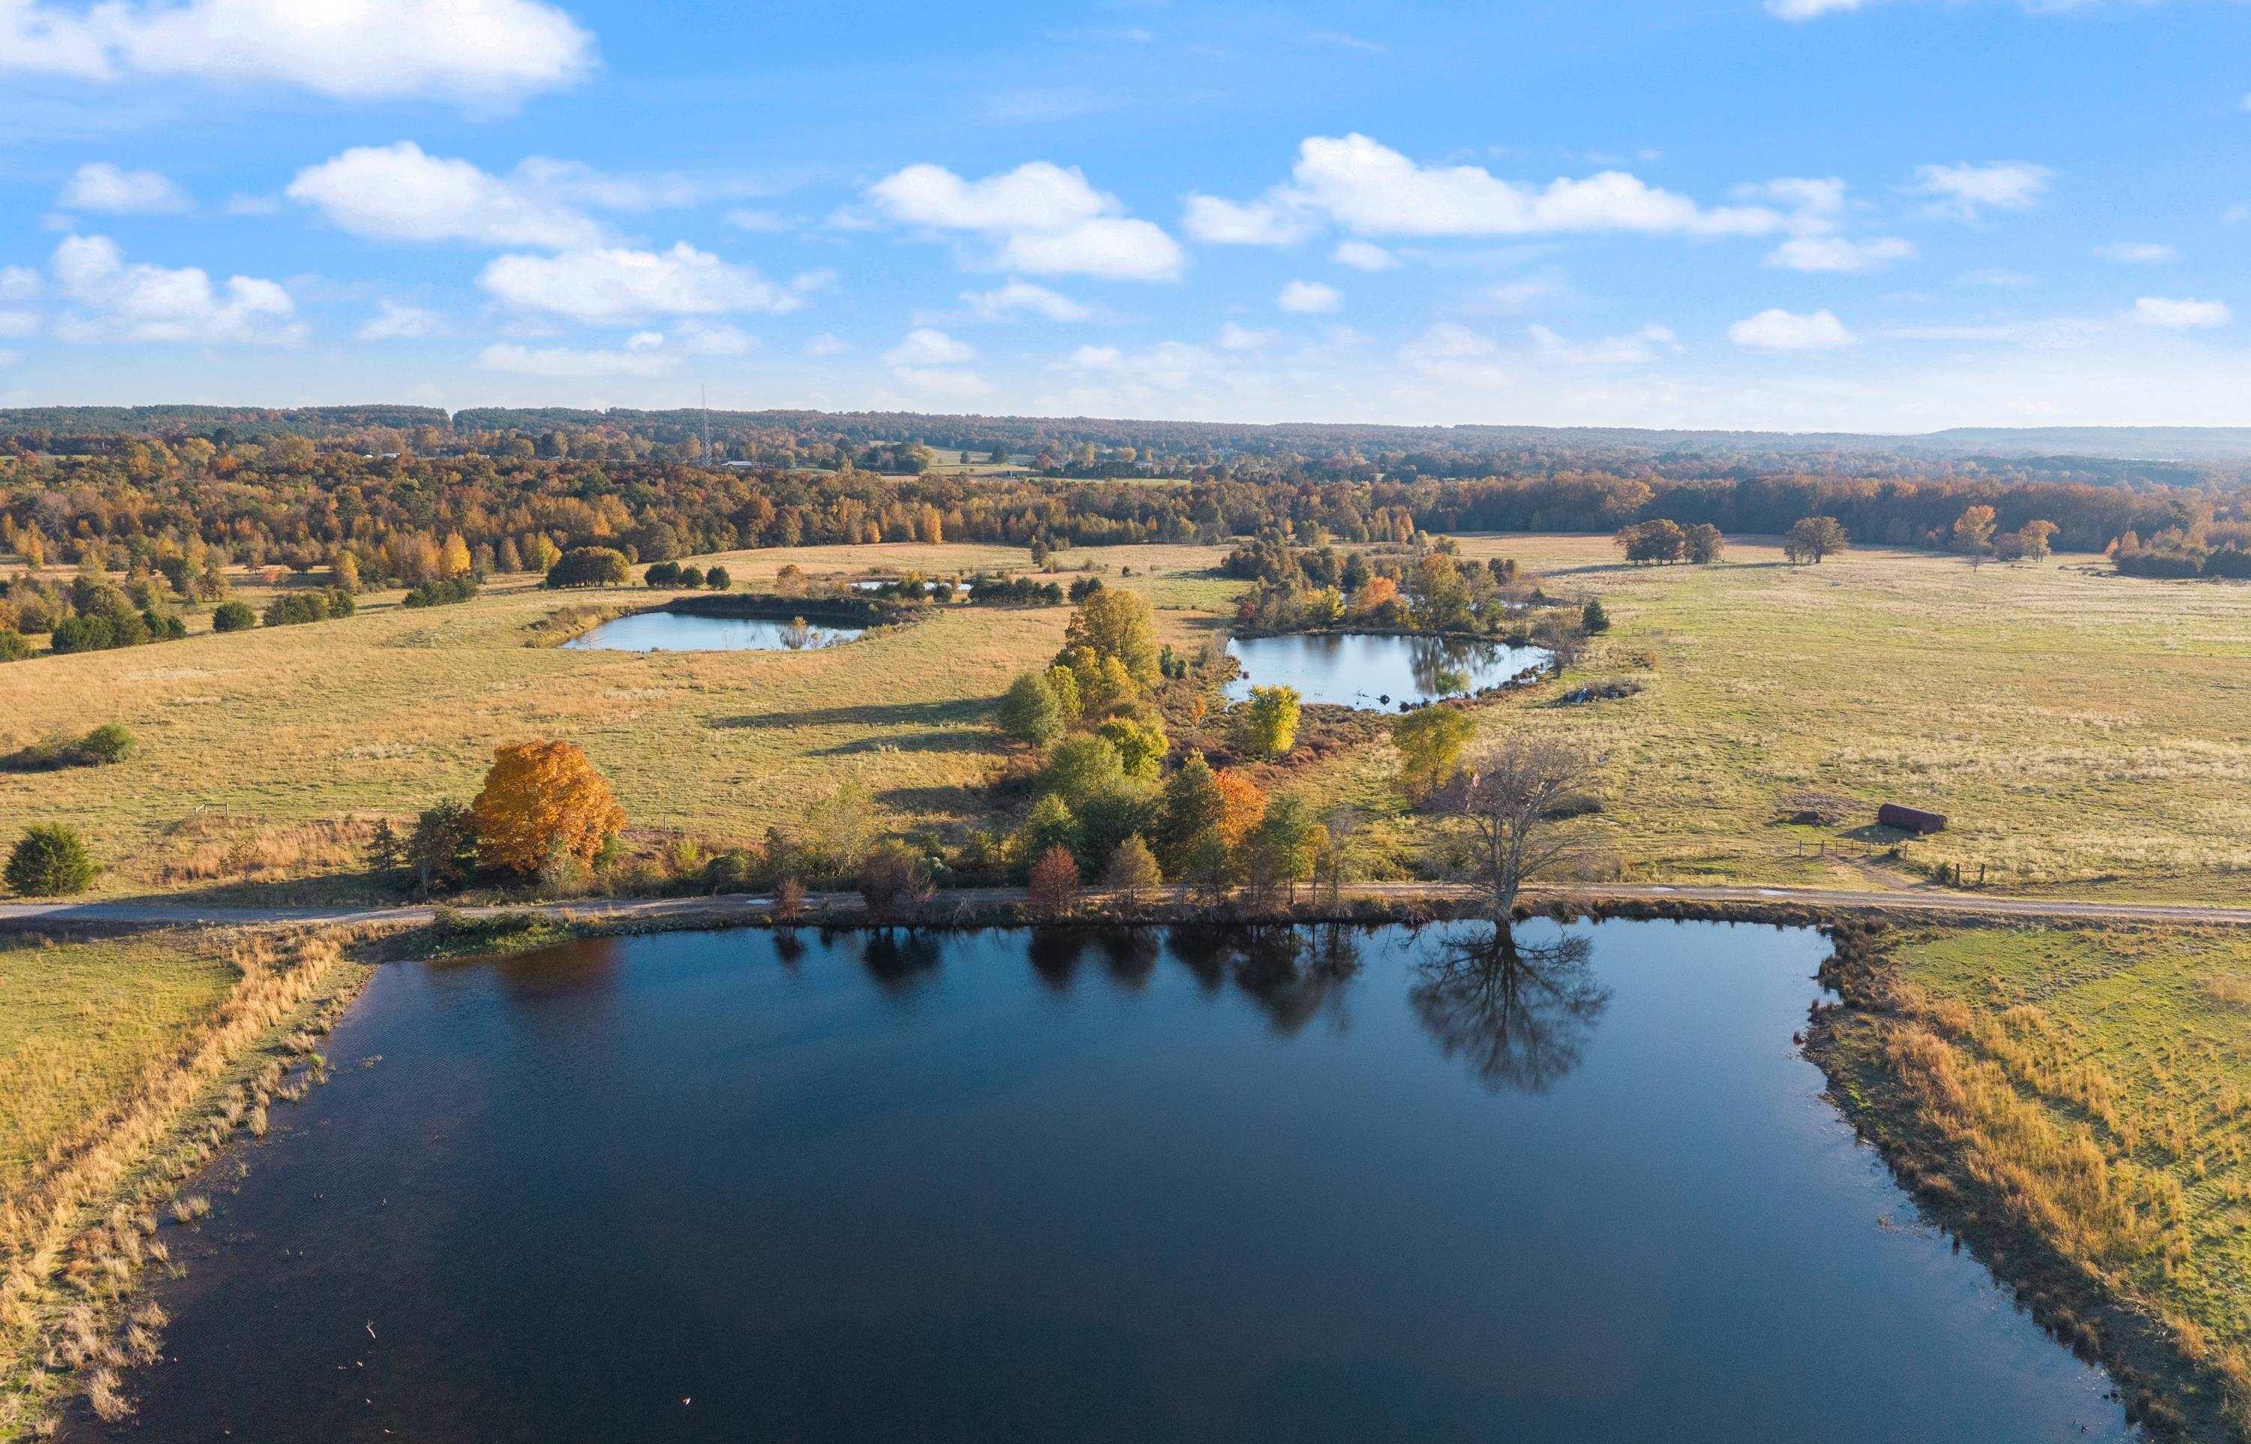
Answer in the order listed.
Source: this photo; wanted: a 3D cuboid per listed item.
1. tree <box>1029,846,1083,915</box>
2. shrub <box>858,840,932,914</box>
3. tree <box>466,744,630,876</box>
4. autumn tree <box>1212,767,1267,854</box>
[{"bbox_3d":[-5.760,13.020,127.890,4.320,6.050,4.320,0,10,0],"label":"tree"},{"bbox_3d":[-18.940,12.800,127.850,5.910,6.490,5.020,0,10,0],"label":"shrub"},{"bbox_3d":[-50.070,7.770,135.070,13.240,12.410,12.840,0,10,0],"label":"tree"},{"bbox_3d":[9.820,8.870,137.300,5.570,10.060,5.570,0,10,0],"label":"autumn tree"}]

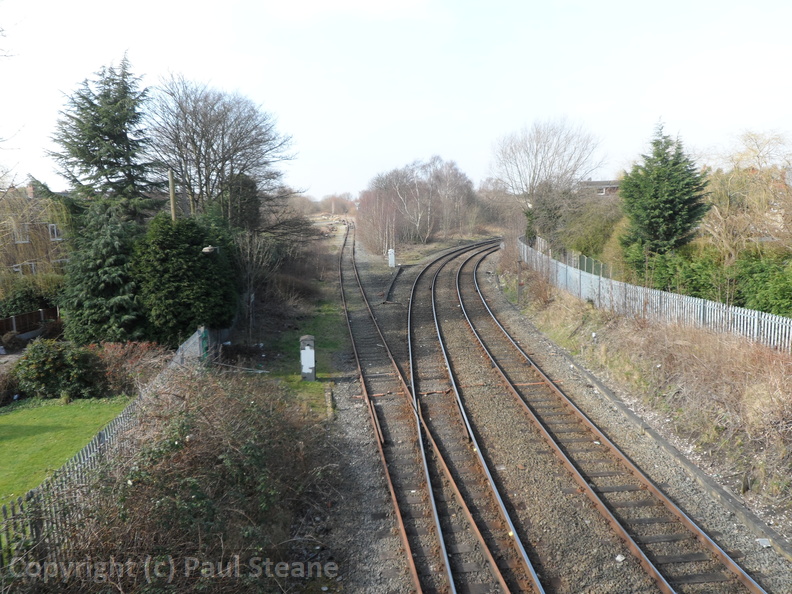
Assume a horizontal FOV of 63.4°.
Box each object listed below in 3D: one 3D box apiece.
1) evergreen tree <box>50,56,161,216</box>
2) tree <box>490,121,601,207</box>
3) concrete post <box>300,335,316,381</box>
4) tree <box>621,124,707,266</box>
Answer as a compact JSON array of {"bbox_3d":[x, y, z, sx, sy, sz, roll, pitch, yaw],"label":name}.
[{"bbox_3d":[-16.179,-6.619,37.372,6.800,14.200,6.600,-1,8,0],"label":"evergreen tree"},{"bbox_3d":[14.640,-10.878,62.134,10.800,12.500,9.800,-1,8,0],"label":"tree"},{"bbox_3d":[-3.410,2.370,24.995,0.530,1.770,0.500,-1,8,0],"label":"concrete post"},{"bbox_3d":[14.608,-4.710,35.246,4.900,9.300,4.700,-1,8,0],"label":"tree"}]

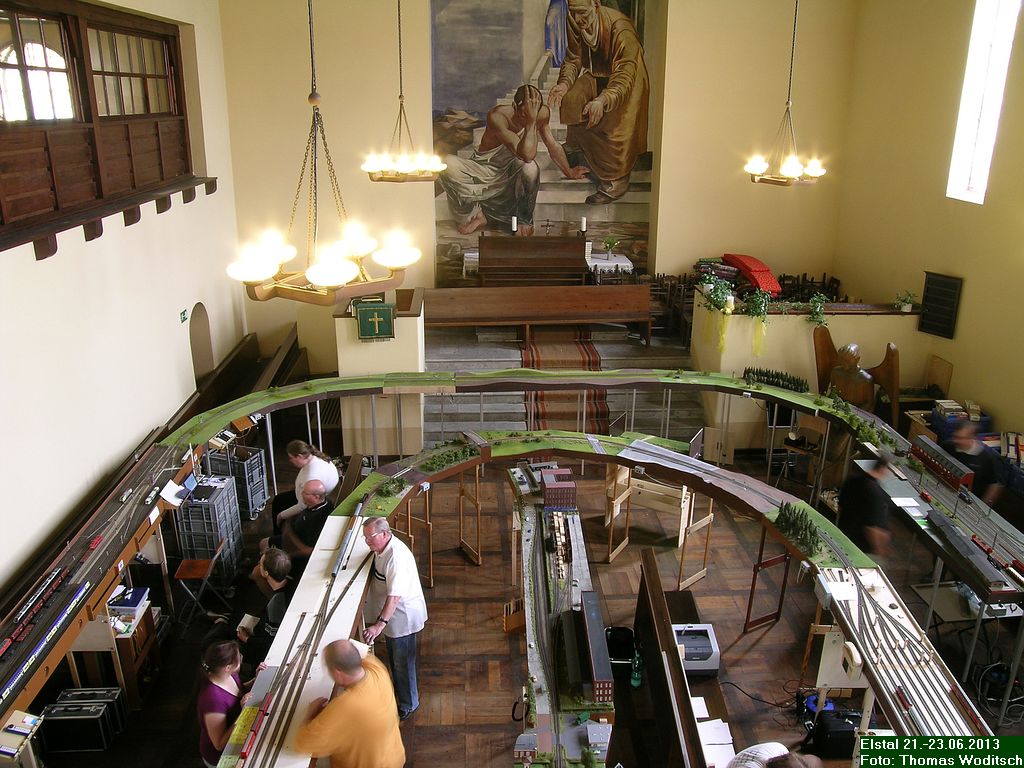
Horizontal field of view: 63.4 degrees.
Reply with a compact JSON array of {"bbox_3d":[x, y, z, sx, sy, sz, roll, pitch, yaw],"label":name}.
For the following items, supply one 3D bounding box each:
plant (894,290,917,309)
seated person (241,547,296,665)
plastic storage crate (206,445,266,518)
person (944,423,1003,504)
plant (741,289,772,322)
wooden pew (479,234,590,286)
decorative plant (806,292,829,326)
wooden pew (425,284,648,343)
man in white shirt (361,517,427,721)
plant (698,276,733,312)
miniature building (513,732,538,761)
[{"bbox_3d":[5.276,-1.120,11.075,0.290,0.250,0.270,-1,19,-3],"label":"plant"},{"bbox_3d":[-1.927,1.907,6.548,0.800,1.270,0.550,4,20,10],"label":"seated person"},{"bbox_3d":[-3.168,1.118,9.583,0.580,0.720,0.385,8,21,19],"label":"plastic storage crate"},{"bbox_3d":[4.438,1.123,8.258,0.560,1.450,0.550,-8,21,-24],"label":"person"},{"bbox_3d":[3.232,-1.036,10.939,0.410,0.380,0.370,-1,19,-3],"label":"plant"},{"bbox_3d":[0.322,-1.836,12.914,1.700,0.980,0.500,-1,19,-3],"label":"wooden pew"},{"bbox_3d":[4.070,-0.994,11.004,0.290,0.390,0.280,-1,19,-3],"label":"decorative plant"},{"bbox_3d":[0.292,-1.032,12.453,3.650,0.890,0.460,-2,20,-7],"label":"wooden pew"},{"bbox_3d":[-0.863,1.765,6.297,0.480,1.720,0.520,-7,21,-20],"label":"man in white shirt"},{"bbox_3d":[2.761,-1.217,11.261,0.430,0.400,0.430,-1,19,-3],"label":"plant"},{"bbox_3d":[0.075,1.958,4.509,0.130,0.110,0.115,-1,19,-3],"label":"miniature building"}]

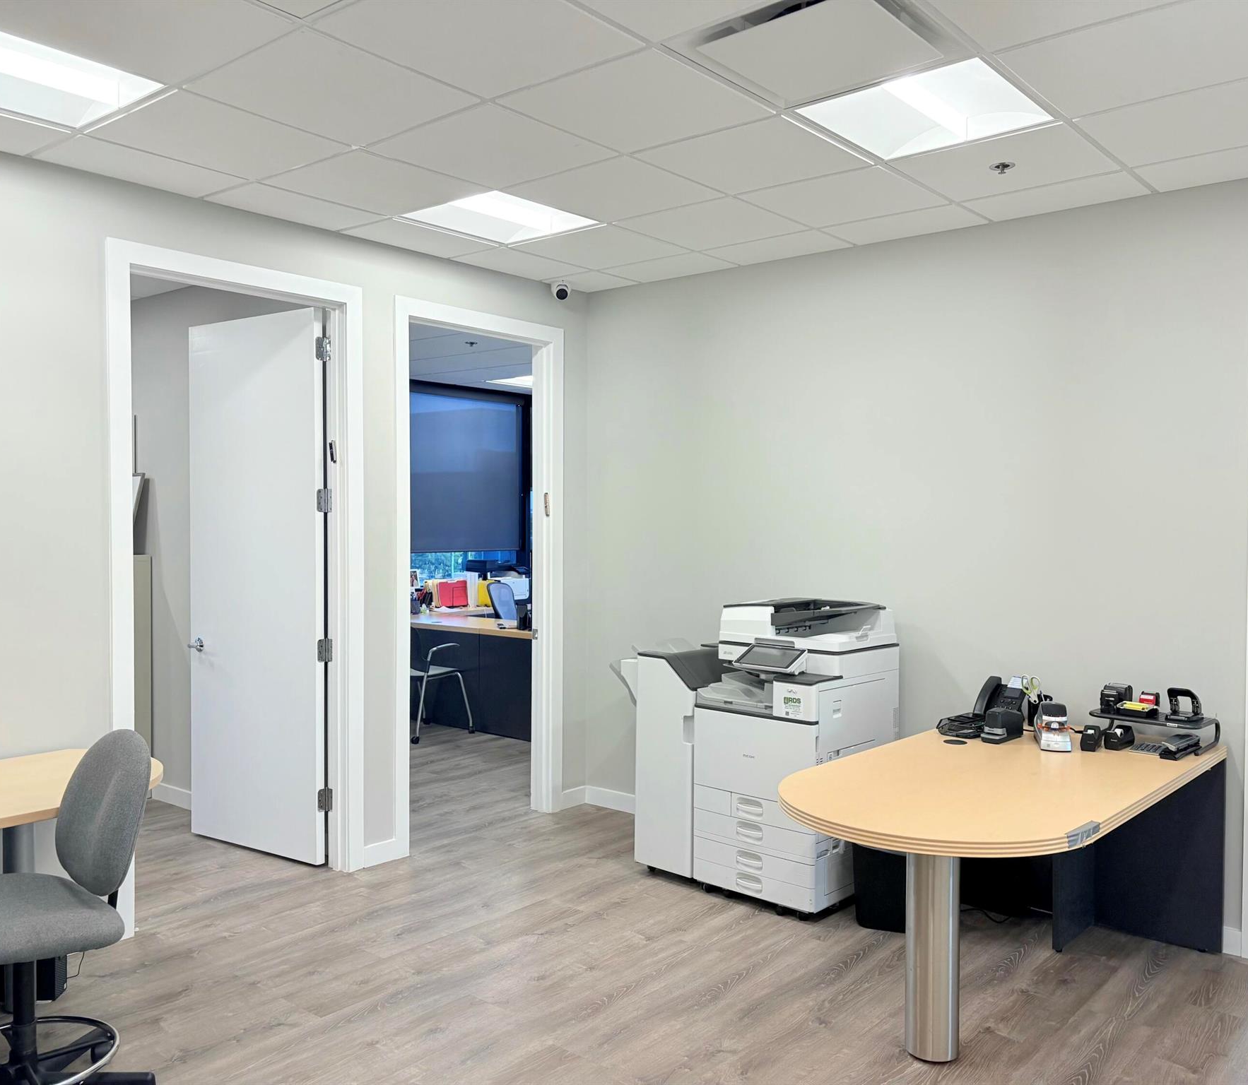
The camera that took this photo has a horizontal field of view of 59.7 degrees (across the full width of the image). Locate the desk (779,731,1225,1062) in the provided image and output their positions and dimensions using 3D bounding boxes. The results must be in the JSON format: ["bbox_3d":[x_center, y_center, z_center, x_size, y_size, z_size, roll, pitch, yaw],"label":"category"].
[{"bbox_3d":[1.203,1.107,3.536,0.990,0.743,1.770,2,2,40],"label":"desk"}]

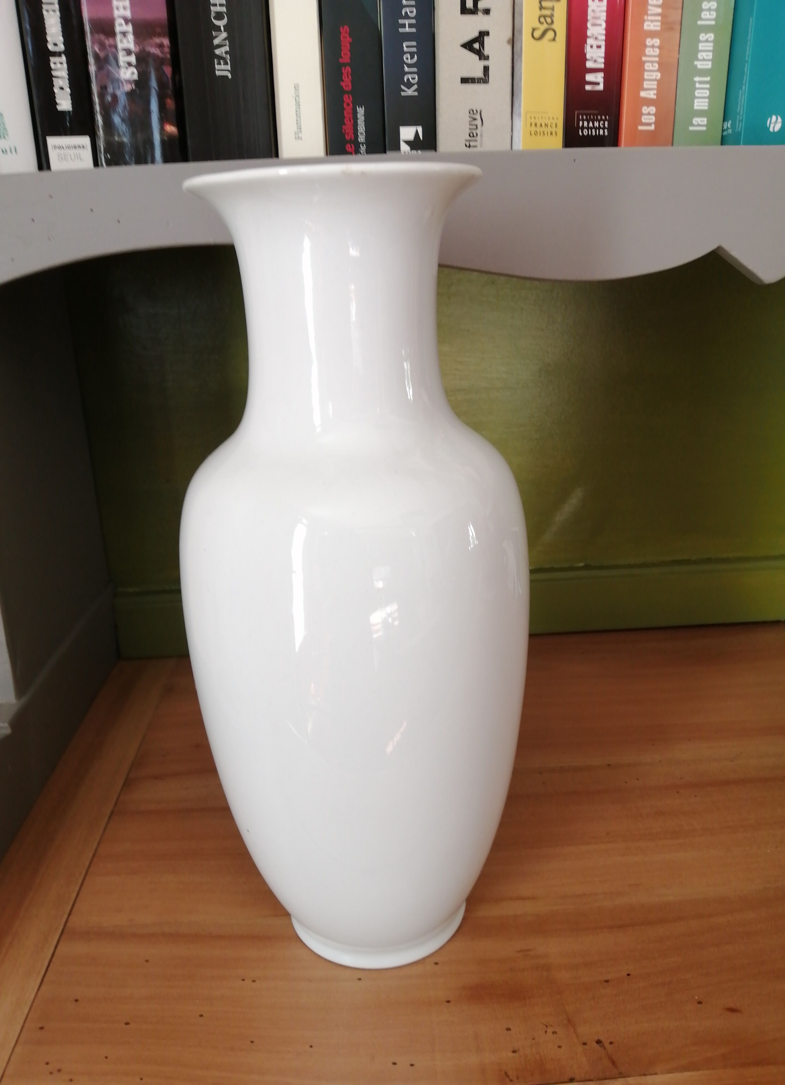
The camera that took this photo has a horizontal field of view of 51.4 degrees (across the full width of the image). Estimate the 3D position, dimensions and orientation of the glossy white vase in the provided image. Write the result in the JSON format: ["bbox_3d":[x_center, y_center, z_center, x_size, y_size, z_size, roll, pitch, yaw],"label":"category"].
[{"bbox_3d":[-0.016,0.025,0.391,0.159,0.367,0.159,-3,18,0],"label":"glossy white vase"}]

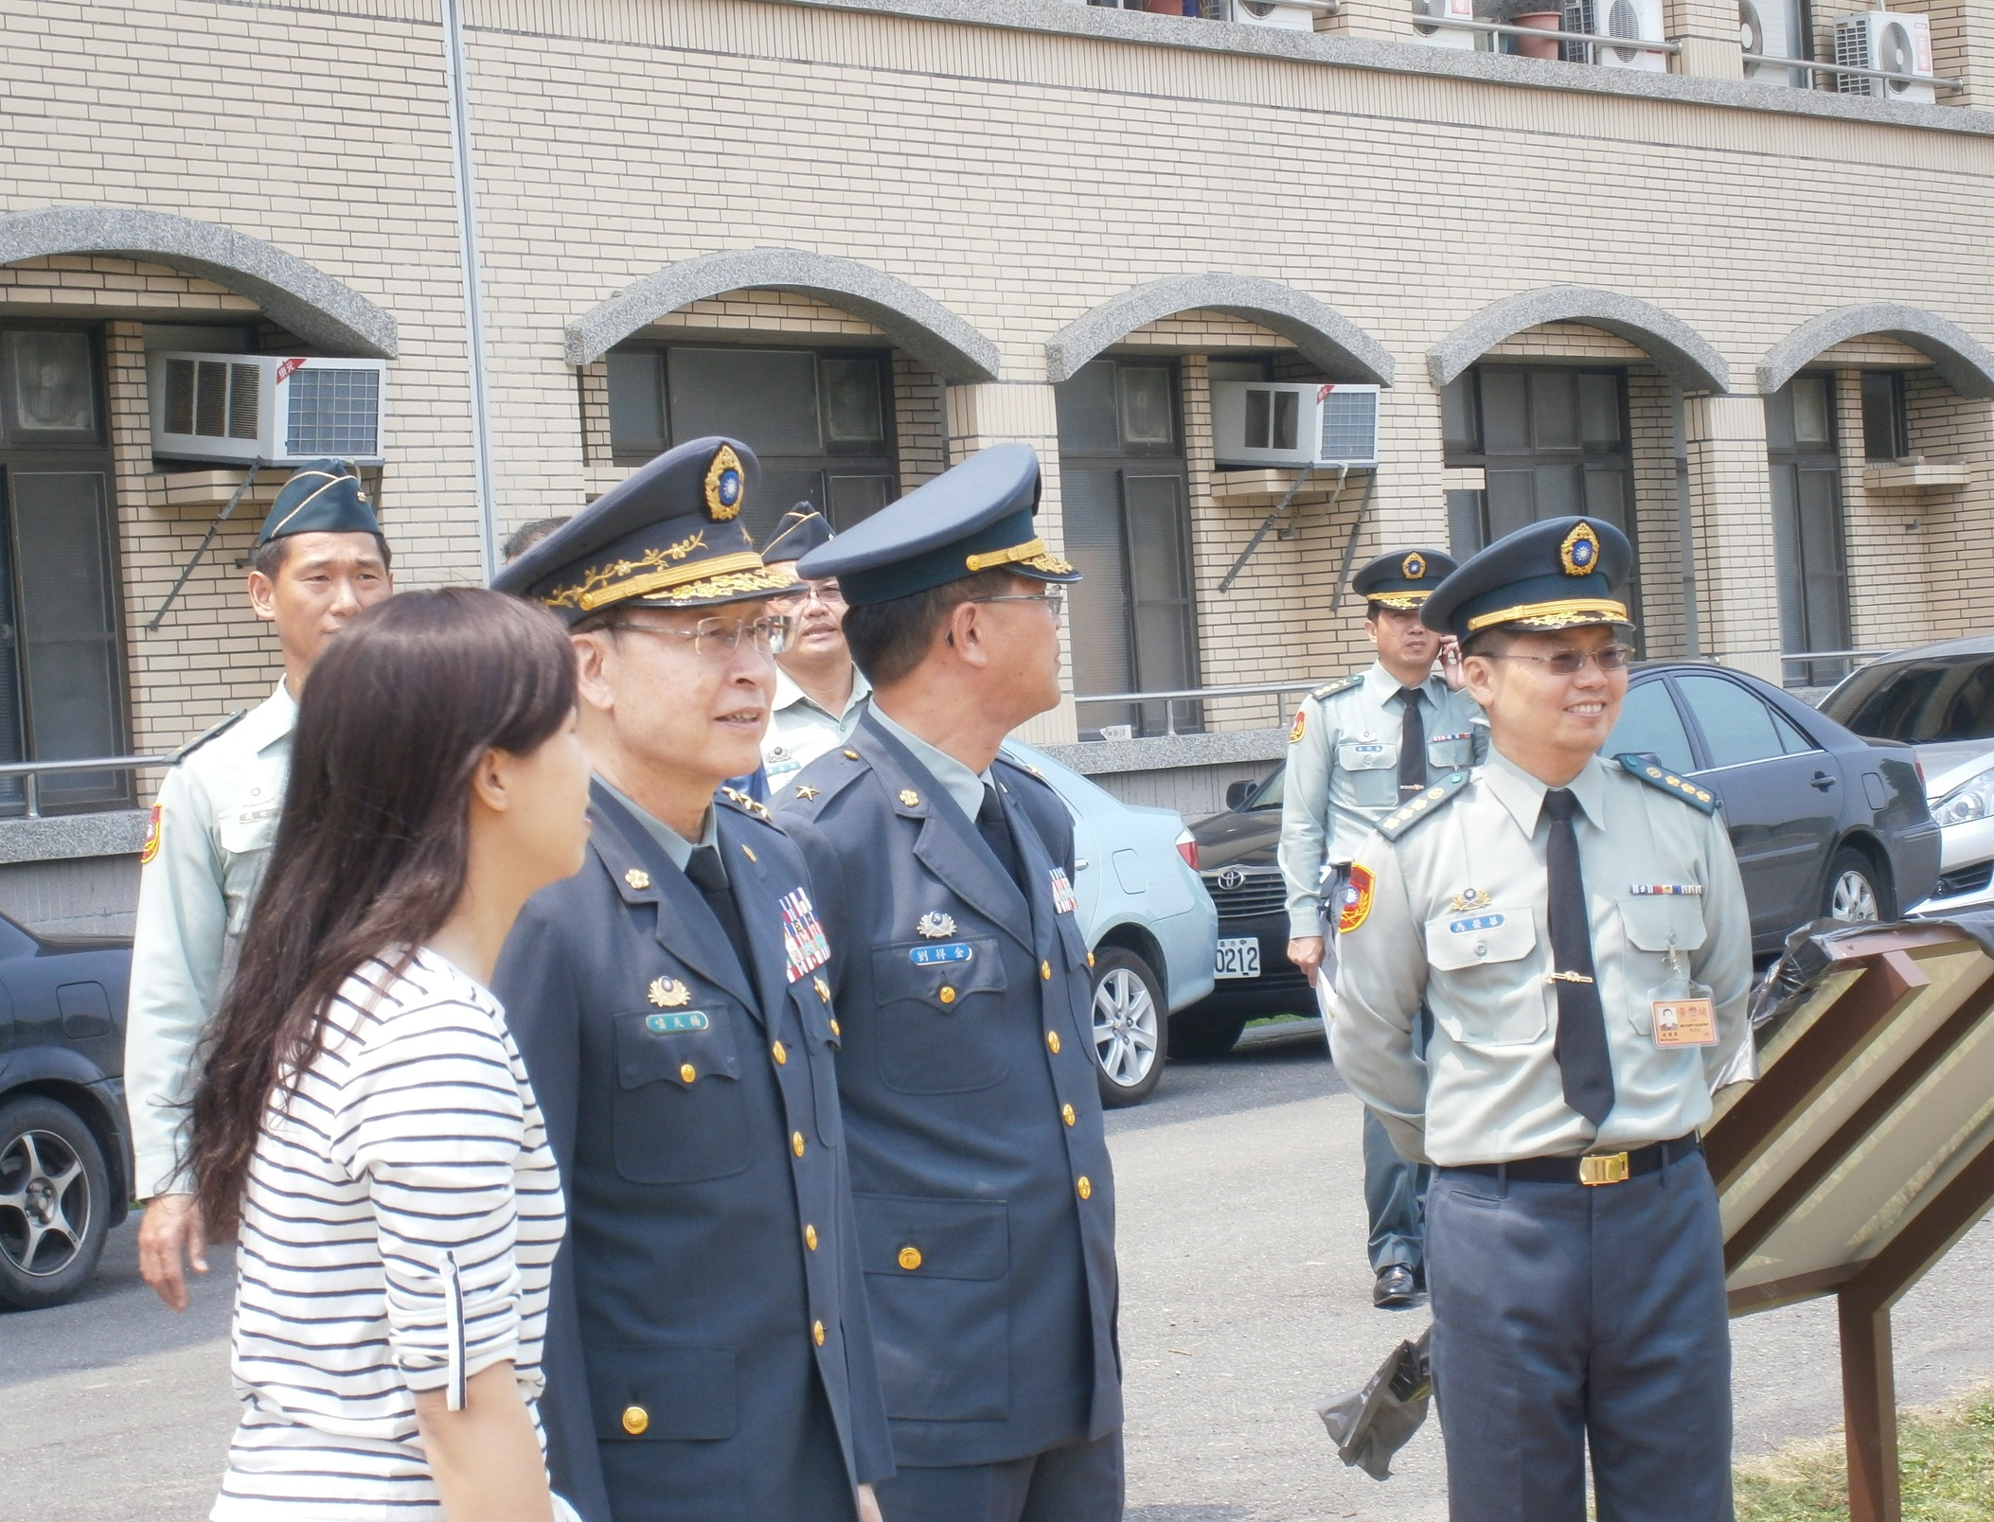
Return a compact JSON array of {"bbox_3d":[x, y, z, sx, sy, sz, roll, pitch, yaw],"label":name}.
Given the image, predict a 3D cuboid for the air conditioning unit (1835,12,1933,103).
[{"bbox_3d":[5.434,-4.261,36.336,0.270,0.580,0.830,-4,0,33],"label":"air conditioning unit"}]

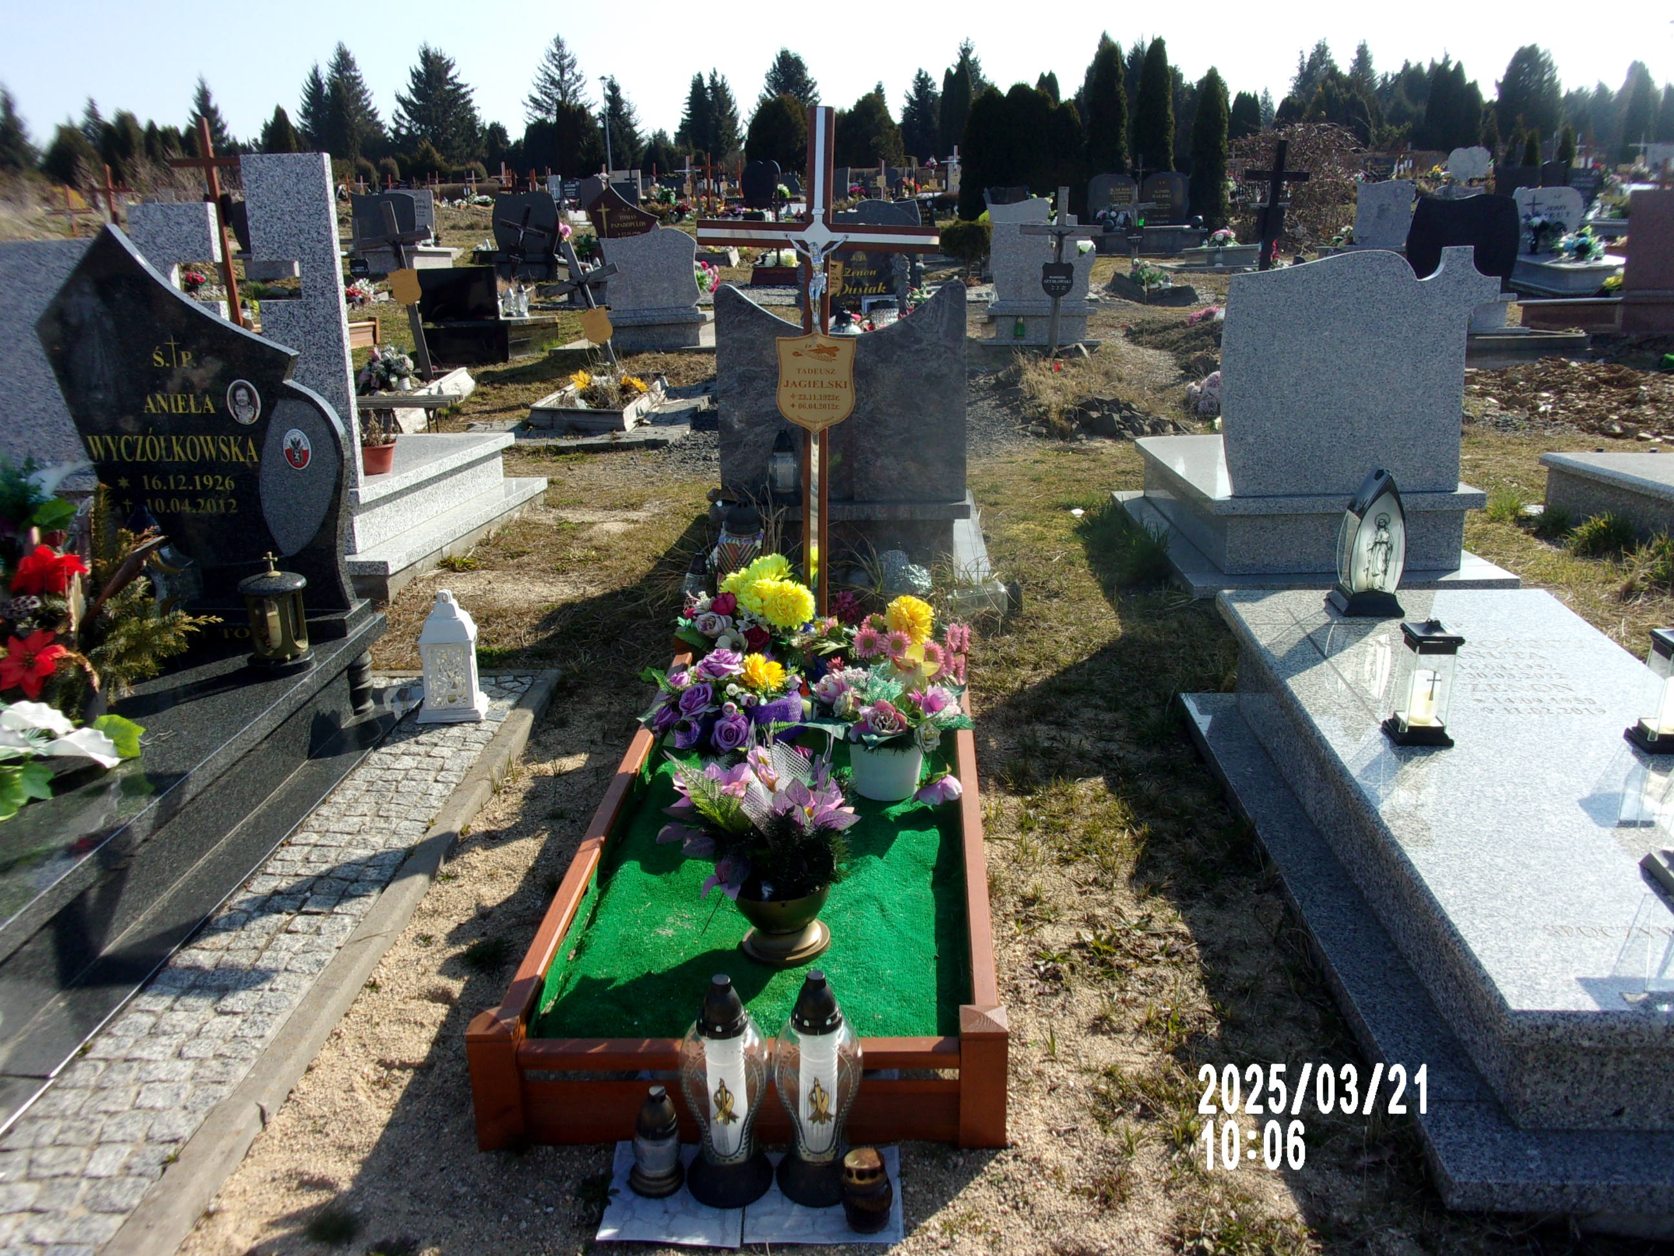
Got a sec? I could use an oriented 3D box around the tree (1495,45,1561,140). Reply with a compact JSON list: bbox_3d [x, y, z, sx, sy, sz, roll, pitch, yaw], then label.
[{"bbox_3d":[25.473,-19.340,50.000,2.400,4.400,2.400,-1,16,3],"label":"tree"}]

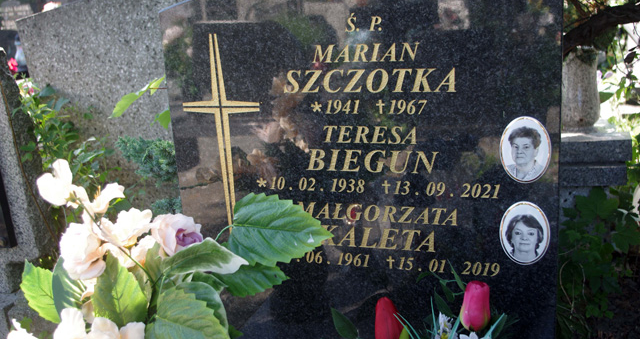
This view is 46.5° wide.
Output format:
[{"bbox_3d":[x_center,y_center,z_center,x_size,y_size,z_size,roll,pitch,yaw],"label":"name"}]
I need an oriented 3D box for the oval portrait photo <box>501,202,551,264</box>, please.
[{"bbox_3d":[0.374,0.119,1.363,0.088,0.123,0.009,2,16,19],"label":"oval portrait photo"}]

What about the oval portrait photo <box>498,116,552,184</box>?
[{"bbox_3d":[0.364,-0.033,1.321,0.088,0.123,0.009,2,16,19],"label":"oval portrait photo"}]

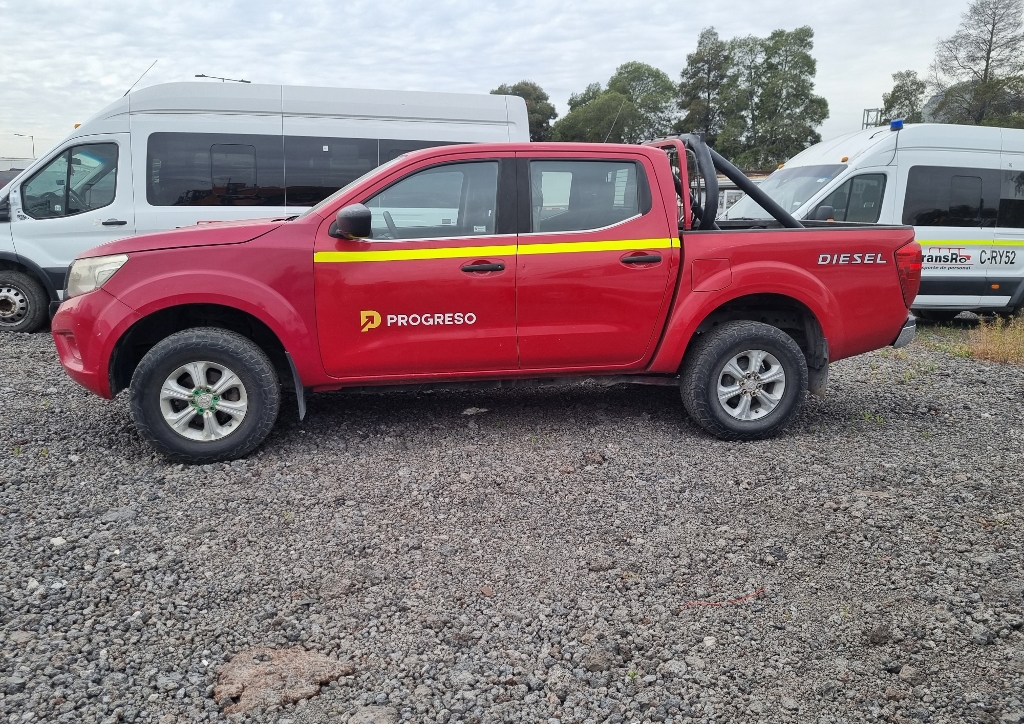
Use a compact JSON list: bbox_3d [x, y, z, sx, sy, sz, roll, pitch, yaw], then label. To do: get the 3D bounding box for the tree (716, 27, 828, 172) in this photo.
[{"bbox_3d":[12.872,-11.928,39.303,6.300,9.750,6.300,1,12,0],"label":"tree"}]

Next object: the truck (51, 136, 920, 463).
[{"bbox_3d":[-0.102,-0.556,5.150,5.270,1.850,1.920,-1,13,-10],"label":"truck"}]

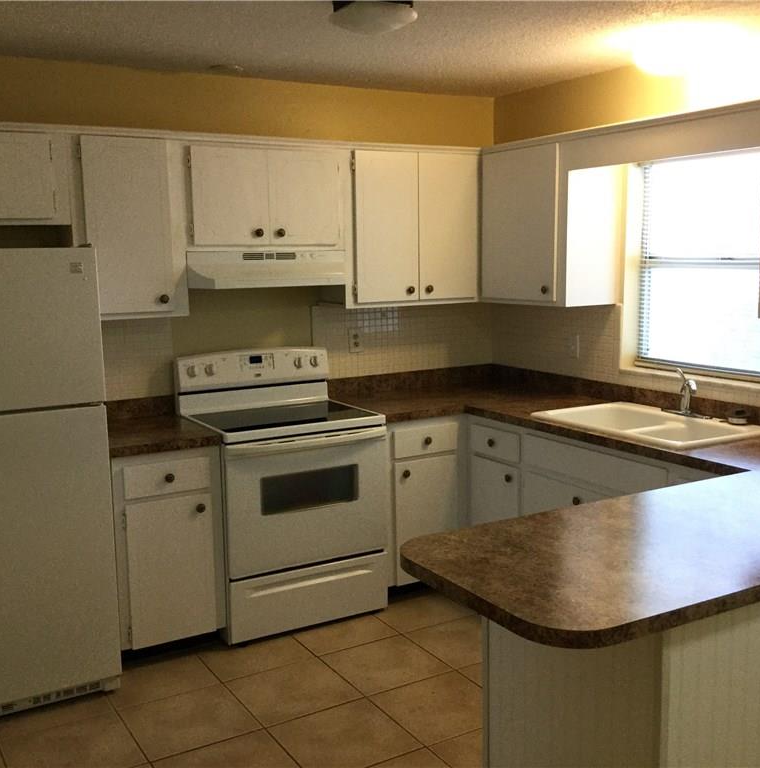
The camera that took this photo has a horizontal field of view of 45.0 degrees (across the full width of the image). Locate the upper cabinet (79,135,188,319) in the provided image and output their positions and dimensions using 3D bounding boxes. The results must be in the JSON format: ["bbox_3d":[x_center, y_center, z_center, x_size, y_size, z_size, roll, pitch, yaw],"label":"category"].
[{"bbox_3d":[-1.081,-0.643,3.841,0.451,0.728,0.332,-6,9,-30],"label":"upper cabinet"}]

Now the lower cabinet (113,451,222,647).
[{"bbox_3d":[-0.992,0.617,3.893,0.460,0.790,0.620,-6,9,-30],"label":"lower cabinet"}]

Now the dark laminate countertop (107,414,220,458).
[{"bbox_3d":[-0.992,0.207,3.828,0.465,0.043,0.637,-6,9,-30],"label":"dark laminate countertop"}]

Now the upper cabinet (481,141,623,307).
[{"bbox_3d":[0.799,-0.754,4.394,0.338,0.728,0.632,-6,9,-30],"label":"upper cabinet"}]

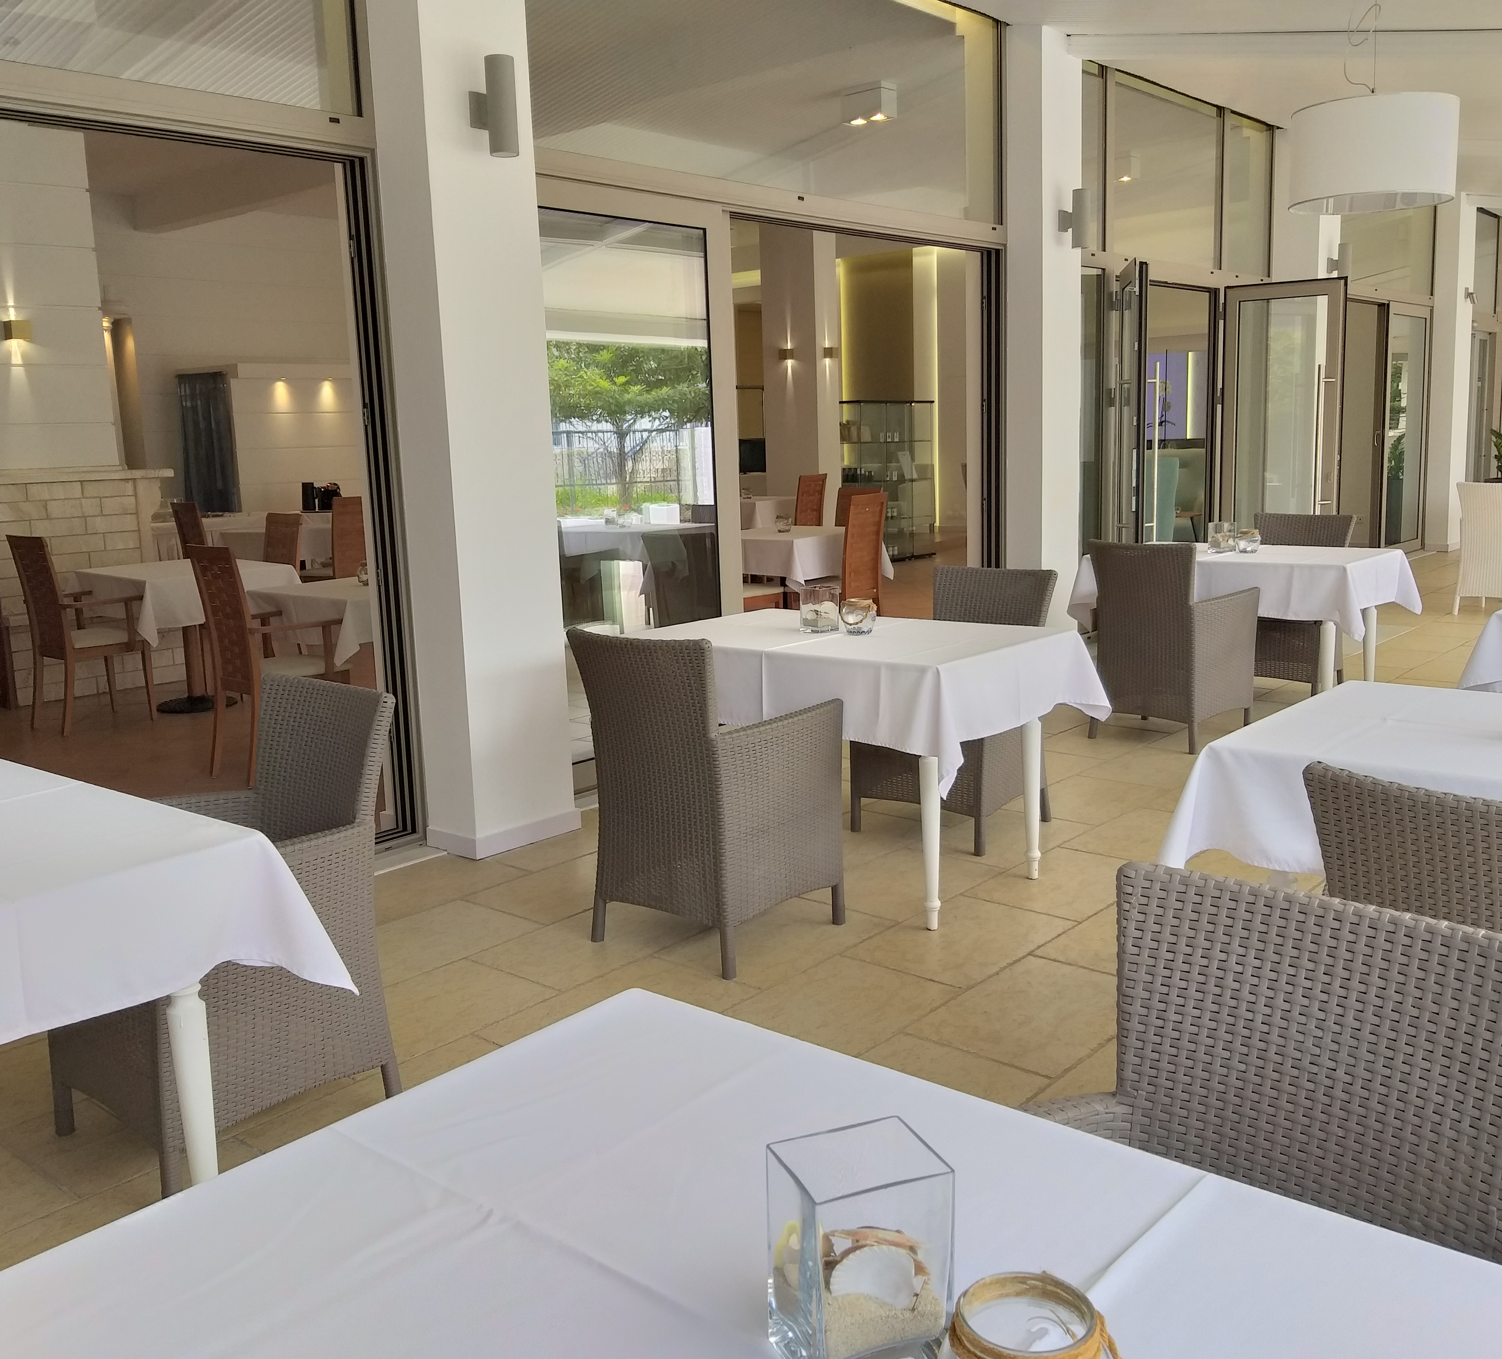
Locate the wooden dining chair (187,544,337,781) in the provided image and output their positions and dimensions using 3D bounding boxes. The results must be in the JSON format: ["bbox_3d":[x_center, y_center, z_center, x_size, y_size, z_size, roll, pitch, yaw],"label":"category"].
[{"bbox_3d":[-2.097,-0.095,5.961,0.530,1.020,0.560,7,14,43],"label":"wooden dining chair"}]

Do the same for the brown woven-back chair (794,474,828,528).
[{"bbox_3d":[0.420,-1.402,12.707,0.570,1.000,0.520,7,14,41],"label":"brown woven-back chair"}]

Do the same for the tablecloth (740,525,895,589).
[{"bbox_3d":[0.256,-0.787,8.849,0.950,0.330,1.060,6,13,40],"label":"tablecloth"}]

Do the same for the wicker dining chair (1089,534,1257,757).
[{"bbox_3d":[1.845,-0.181,5.989,0.535,0.880,0.565,8,14,44],"label":"wicker dining chair"}]

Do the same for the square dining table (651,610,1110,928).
[{"bbox_3d":[0.282,0.232,4.260,1.280,0.766,0.790,7,13,41],"label":"square dining table"}]

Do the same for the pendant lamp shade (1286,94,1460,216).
[{"bbox_3d":[1.959,-1.647,4.293,0.479,0.268,0.479,7,13,41],"label":"pendant lamp shade"}]

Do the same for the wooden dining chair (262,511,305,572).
[{"bbox_3d":[-3.056,-0.477,8.241,0.540,1.000,0.580,7,14,41],"label":"wooden dining chair"}]

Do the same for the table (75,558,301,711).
[{"bbox_3d":[-3.163,-0.247,7.663,1.060,0.757,0.900,7,14,41],"label":"table"}]

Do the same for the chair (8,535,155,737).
[{"bbox_3d":[-3.522,-0.262,7.139,0.540,1.015,0.560,7,13,41],"label":"chair"}]

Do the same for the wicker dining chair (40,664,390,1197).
[{"bbox_3d":[-1.068,0.486,2.736,0.535,0.880,0.565,7,13,42],"label":"wicker dining chair"}]

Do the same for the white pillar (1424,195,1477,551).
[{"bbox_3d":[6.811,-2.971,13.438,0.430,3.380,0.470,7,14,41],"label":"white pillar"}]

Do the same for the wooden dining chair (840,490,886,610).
[{"bbox_3d":[0.529,-0.634,8.397,0.570,1.000,0.530,7,14,41],"label":"wooden dining chair"}]

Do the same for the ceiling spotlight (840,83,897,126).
[{"bbox_3d":[0.869,-4.229,10.017,0.373,0.225,0.193,7,13,41],"label":"ceiling spotlight"}]

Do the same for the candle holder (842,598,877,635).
[{"bbox_3d":[0.329,-0.192,4.197,0.108,0.104,0.108,-2,10,0],"label":"candle holder"}]

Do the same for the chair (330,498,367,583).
[{"bbox_3d":[-3.349,-0.983,11.278,0.530,1.020,0.560,-11,13,-42],"label":"chair"}]

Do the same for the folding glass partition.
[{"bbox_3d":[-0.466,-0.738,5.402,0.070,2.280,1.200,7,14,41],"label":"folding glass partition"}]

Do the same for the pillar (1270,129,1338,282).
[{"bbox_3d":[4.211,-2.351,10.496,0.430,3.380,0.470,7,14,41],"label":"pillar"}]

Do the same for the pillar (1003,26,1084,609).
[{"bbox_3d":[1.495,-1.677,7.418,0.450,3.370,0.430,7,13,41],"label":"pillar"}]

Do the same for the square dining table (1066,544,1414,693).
[{"bbox_3d":[2.327,-0.243,6.587,1.340,0.742,0.880,7,14,41],"label":"square dining table"}]

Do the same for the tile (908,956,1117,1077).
[{"bbox_3d":[0.691,0.790,3.233,0.400,0.010,0.600,7,13,41],"label":"tile"}]

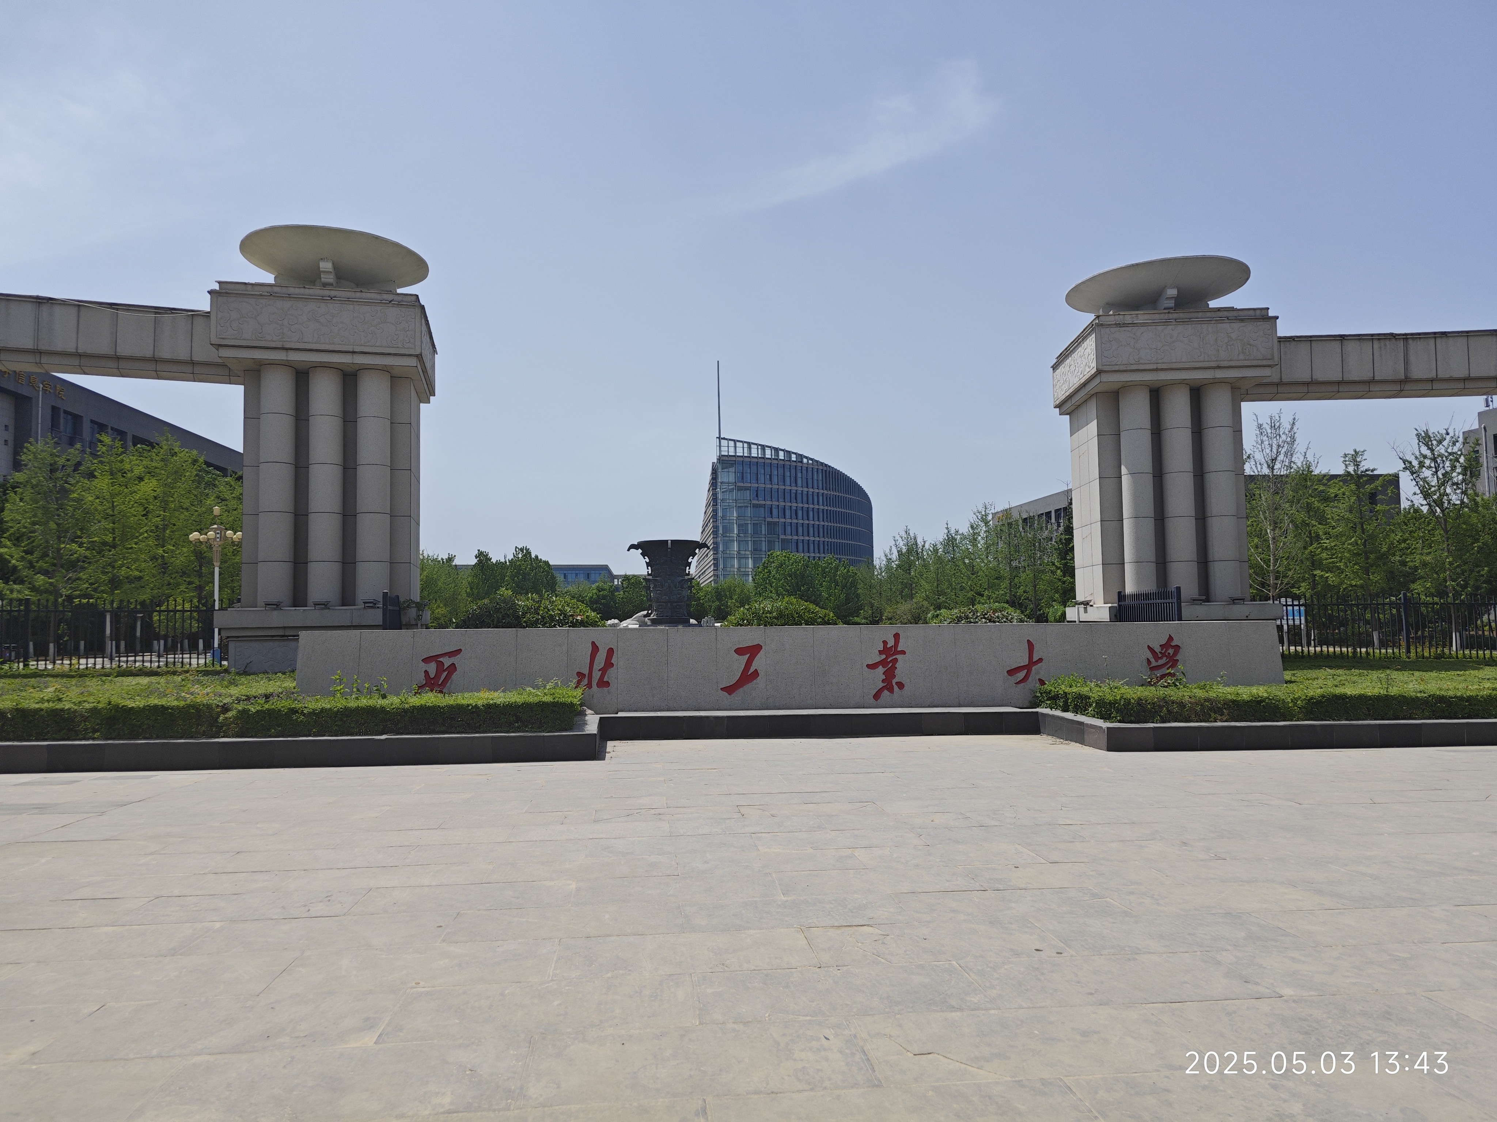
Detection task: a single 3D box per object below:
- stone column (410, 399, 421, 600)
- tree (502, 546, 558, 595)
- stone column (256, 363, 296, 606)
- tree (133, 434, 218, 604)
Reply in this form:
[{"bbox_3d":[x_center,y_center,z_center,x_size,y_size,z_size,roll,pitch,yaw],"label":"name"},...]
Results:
[{"bbox_3d":[-6.656,-1.236,19.216,0.450,4.199,2.000,0,-3,-14],"label":"stone column"},{"bbox_3d":[-10.745,1.757,49.000,2.900,5.061,2.900,-1,-3,-6],"label":"tree"},{"bbox_3d":[-8.729,-1.390,18.400,0.640,4.438,0.620,0,-3,-15],"label":"stone column"},{"bbox_3d":[-27.862,-0.773,48.046,3.900,10.926,3.900,0,-3,-6],"label":"tree"}]

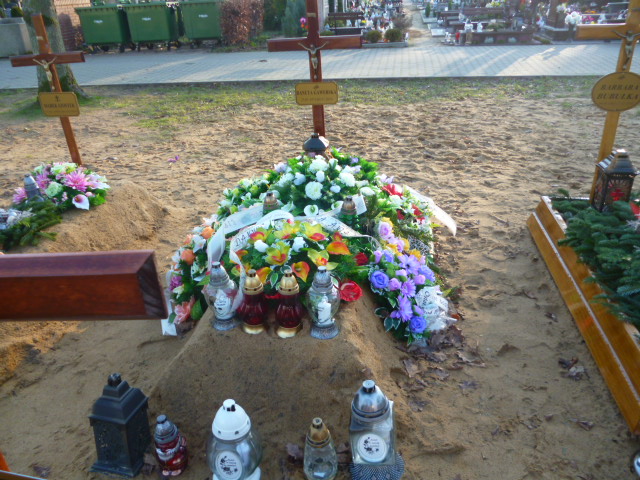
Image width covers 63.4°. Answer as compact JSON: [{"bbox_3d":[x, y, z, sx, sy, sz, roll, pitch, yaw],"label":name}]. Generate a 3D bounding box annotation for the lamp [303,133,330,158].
[{"bbox_3d":[-0.026,-0.545,3.380,0.165,0.290,0.165,-6,26,-8],"label":"lamp"}]

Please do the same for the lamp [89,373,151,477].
[{"bbox_3d":[-0.593,0.520,1.508,0.140,0.315,0.140,7,21,8],"label":"lamp"}]

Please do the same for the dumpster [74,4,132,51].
[{"bbox_3d":[-6.377,-6.347,15.500,1.330,1.250,1.050,-3,26,-2],"label":"dumpster"}]

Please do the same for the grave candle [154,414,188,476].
[{"bbox_3d":[-0.439,0.585,1.482,0.095,0.205,0.090,-4,26,-7],"label":"grave candle"}]

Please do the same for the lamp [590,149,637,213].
[{"bbox_3d":[1.648,-0.333,2.857,0.175,0.330,0.175,-4,26,-3],"label":"lamp"}]

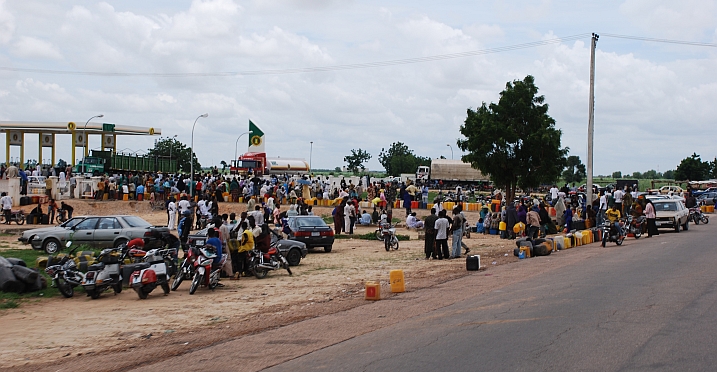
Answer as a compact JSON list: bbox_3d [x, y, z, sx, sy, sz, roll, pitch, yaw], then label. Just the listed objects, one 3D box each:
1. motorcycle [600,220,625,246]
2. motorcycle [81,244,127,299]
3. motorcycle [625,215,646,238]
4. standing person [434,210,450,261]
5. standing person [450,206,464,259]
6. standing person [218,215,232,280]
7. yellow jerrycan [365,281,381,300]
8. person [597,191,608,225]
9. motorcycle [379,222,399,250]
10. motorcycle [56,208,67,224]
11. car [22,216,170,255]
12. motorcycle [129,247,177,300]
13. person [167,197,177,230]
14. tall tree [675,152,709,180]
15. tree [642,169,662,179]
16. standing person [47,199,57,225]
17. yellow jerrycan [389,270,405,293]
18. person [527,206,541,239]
[{"bbox_3d":[9.248,1.701,41.300,0.750,1.080,1.950,2,1,37],"label":"motorcycle"},{"bbox_3d":[-5.854,2.013,26.300,0.700,1.100,1.780,1,1,15],"label":"motorcycle"},{"bbox_3d":[11.413,1.687,47.000,0.750,1.080,1.950,1,1,25],"label":"motorcycle"},{"bbox_3d":[2.845,1.677,38.500,0.500,1.660,0.320,1,1,7],"label":"standing person"},{"bbox_3d":[3.336,1.592,38.500,0.380,1.750,0.480,1,1,21],"label":"standing person"},{"bbox_3d":[-3.614,1.634,31.000,0.520,1.740,0.380,1,1,9],"label":"standing person"},{"bbox_3d":[0.295,2.152,23.300,0.250,0.385,0.250,1,1,18],"label":"yellow jerrycan"},{"bbox_3d":[12.282,1.232,56.989,0.420,1.700,0.480,1,1,-37],"label":"person"},{"bbox_3d":[1.154,1.869,43.300,0.750,1.080,1.920,1,1,18],"label":"motorcycle"},{"bbox_3d":[-16.244,1.658,62.800,0.720,1.050,1.900,1,1,14],"label":"motorcycle"},{"bbox_3d":[-8.813,1.569,38.600,4.450,1.380,1.690,1,1,11],"label":"car"},{"bbox_3d":[-4.837,2.090,26.945,0.670,1.090,1.740,2,1,18],"label":"motorcycle"},{"bbox_3d":[-9.439,1.377,57.488,0.360,1.750,0.480,1,1,-41],"label":"person"},{"bbox_3d":[61.710,-2.698,210.000,6.700,7.200,6.500,1,1,0],"label":"tall tree"},{"bbox_3d":[154.738,-6.553,599.964,9.500,5.400,8.500,1,1,0],"label":"tree"},{"bbox_3d":[-16.730,1.418,62.000,0.450,1.420,0.460,1,1,6],"label":"standing person"},{"bbox_3d":[0.795,1.966,23.400,0.270,0.465,0.250,-4,1,6],"label":"yellow jerrycan"},{"bbox_3d":[7.852,1.613,51.000,0.520,1.520,0.450,1,1,6],"label":"person"}]

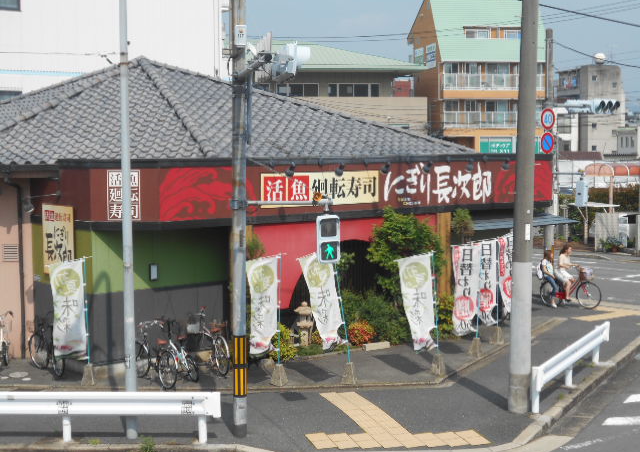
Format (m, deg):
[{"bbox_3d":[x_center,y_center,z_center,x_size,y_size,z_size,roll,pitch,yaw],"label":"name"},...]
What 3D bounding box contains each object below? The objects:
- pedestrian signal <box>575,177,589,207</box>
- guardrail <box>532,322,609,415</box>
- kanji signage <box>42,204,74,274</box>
[{"bbox_3d":[6.901,-0.871,28.300,0.370,0.740,0.240,3,6,33],"label":"pedestrian signal"},{"bbox_3d":[4.525,2.471,19.102,0.250,0.770,4.550,3,6,28],"label":"guardrail"},{"bbox_3d":[-5.121,0.264,21.000,1.080,1.320,0.080,4,6,43],"label":"kanji signage"}]

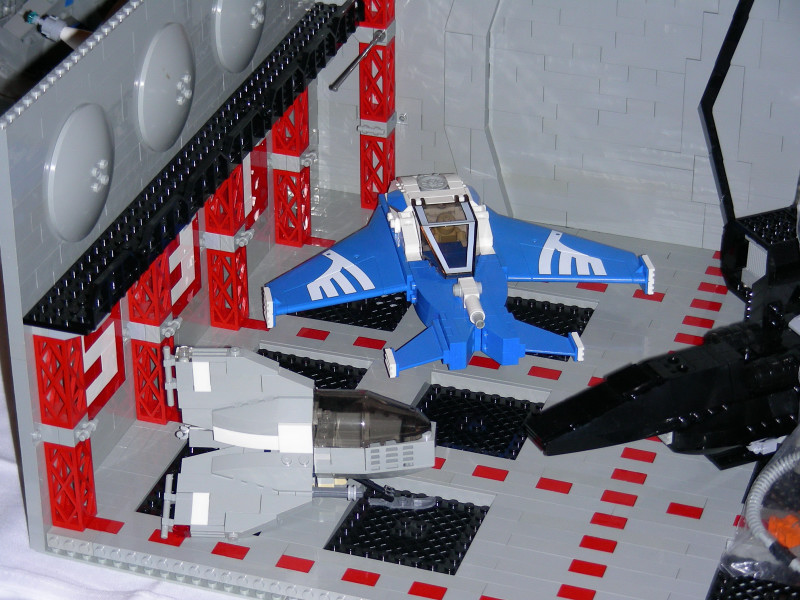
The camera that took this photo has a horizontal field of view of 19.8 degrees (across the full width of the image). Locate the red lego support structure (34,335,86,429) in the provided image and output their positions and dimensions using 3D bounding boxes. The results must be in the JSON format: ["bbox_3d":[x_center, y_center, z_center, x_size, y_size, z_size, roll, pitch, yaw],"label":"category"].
[{"bbox_3d":[-0.154,0.034,1.041,0.016,0.048,0.016,9,32,16],"label":"red lego support structure"}]

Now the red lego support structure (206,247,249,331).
[{"bbox_3d":[-0.092,-0.009,1.227,0.016,0.048,0.016,9,32,16],"label":"red lego support structure"}]

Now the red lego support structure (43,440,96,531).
[{"bbox_3d":[-0.154,0.083,1.070,0.016,0.048,0.016,9,32,16],"label":"red lego support structure"}]

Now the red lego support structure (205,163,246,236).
[{"bbox_3d":[-0.092,-0.059,1.198,0.016,0.048,0.016,9,32,16],"label":"red lego support structure"}]

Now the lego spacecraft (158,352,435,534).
[{"bbox_3d":[-0.047,0.061,1.082,0.128,0.086,0.087,0,30,1],"label":"lego spacecraft"}]

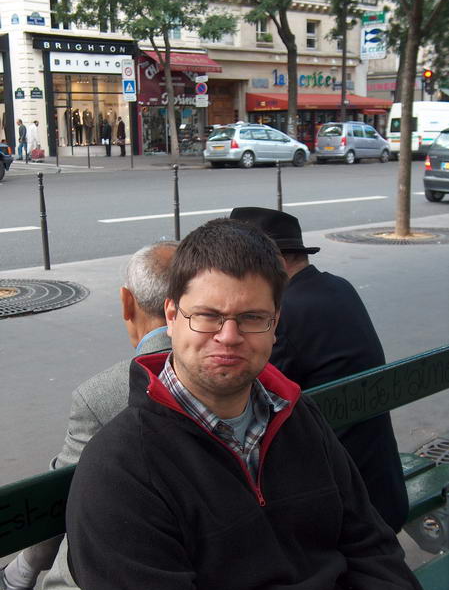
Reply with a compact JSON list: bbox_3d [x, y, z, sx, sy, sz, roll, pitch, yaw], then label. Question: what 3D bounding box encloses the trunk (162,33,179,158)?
[{"bbox_3d":[-1.931,-6.986,32.257,0.550,4.590,0.420,0,11,0],"label":"trunk"}]

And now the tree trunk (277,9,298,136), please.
[{"bbox_3d":[2.539,-8.440,36.259,0.800,5.860,0.600,0,11,0],"label":"tree trunk"}]

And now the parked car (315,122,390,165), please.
[{"bbox_3d":[5.361,-6.324,36.979,3.550,1.670,1.640,-11,15,-43],"label":"parked car"}]

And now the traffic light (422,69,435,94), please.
[{"bbox_3d":[9.048,-9.425,39.946,0.420,1.120,0.380,9,14,39],"label":"traffic light"}]

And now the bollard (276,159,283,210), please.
[{"bbox_3d":[0.733,-1.252,11.939,0.075,1.053,0.075,-2,11,0],"label":"bollard"}]

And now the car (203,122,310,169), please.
[{"bbox_3d":[1.296,-5.535,33.358,4.400,1.540,1.780,-10,15,-42],"label":"car"}]

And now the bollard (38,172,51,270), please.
[{"bbox_3d":[-1.931,-0.791,9.663,0.075,1.050,0.075,-1,11,0],"label":"bollard"}]

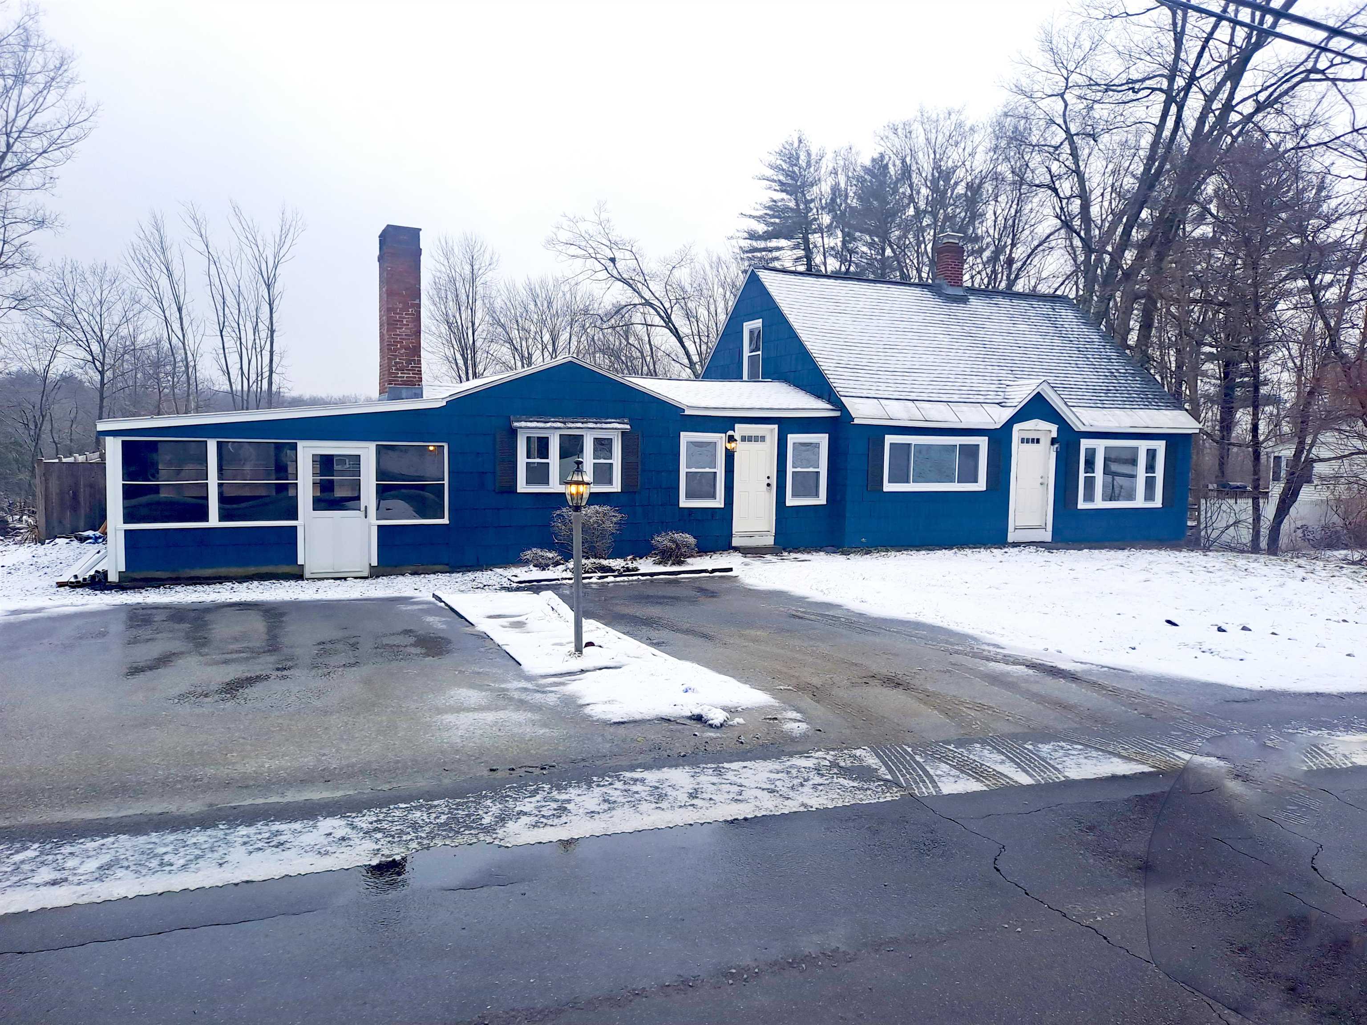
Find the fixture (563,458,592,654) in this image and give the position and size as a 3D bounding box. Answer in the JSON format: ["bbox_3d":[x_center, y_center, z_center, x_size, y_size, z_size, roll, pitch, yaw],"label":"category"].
[{"bbox_3d":[-0.987,0.425,9.362,0.265,1.860,0.265,-1,5,-21],"label":"fixture"}]

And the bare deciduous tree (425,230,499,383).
[{"bbox_3d":[-9.529,-6.164,42.436,3.090,11.560,3.090,0,4,-13],"label":"bare deciduous tree"}]

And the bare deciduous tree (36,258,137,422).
[{"bbox_3d":[-24.274,-5.388,40.370,4.110,9.810,3.910,-2,5,-31],"label":"bare deciduous tree"}]

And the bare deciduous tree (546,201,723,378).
[{"bbox_3d":[-1.724,-5.409,35.414,6.320,10.990,5.060,1,4,-3],"label":"bare deciduous tree"}]

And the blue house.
[{"bbox_3d":[-0.177,-3.032,21.819,21.200,7.550,8.900,-1,5,-21],"label":"blue house"}]

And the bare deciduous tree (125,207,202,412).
[{"bbox_3d":[-21.133,-6.340,40.445,2.990,11.800,2.990,-1,5,-28],"label":"bare deciduous tree"}]

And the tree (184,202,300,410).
[{"bbox_3d":[-17.550,-6.287,39.451,4.560,11.970,3.870,-1,5,-24],"label":"tree"}]

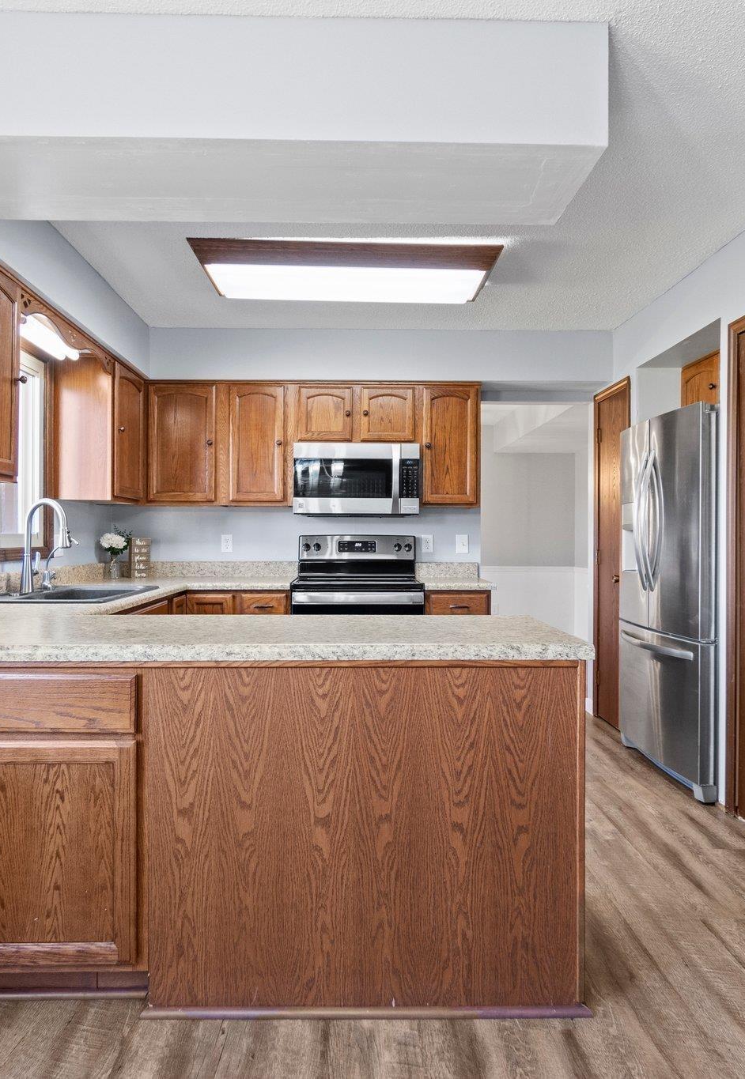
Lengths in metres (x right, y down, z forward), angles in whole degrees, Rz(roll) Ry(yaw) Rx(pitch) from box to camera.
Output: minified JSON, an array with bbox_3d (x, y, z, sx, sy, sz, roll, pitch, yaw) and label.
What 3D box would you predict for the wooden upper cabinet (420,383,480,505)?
[{"bbox_3d":[0.469,-0.579,4.311,0.382,0.748,0.325,0,0,-2],"label":"wooden upper cabinet"}]

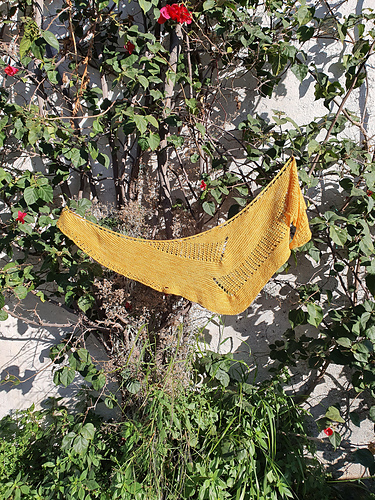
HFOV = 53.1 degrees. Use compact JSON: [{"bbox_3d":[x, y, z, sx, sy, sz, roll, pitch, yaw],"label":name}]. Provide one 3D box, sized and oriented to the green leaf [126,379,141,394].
[{"bbox_3d":[-0.266,0.672,1.850,0.069,0.079,0.030,0,4,0],"label":"green leaf"}]

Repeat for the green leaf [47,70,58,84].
[{"bbox_3d":[-0.676,-0.864,1.880,0.058,0.071,0.030,-11,-15,-3],"label":"green leaf"}]

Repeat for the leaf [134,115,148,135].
[{"bbox_3d":[-0.224,-0.610,1.830,0.063,0.102,0.030,-14,-19,-5],"label":"leaf"}]

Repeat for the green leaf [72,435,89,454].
[{"bbox_3d":[-0.504,0.917,1.770,0.075,0.094,0.035,0,4,0],"label":"green leaf"}]

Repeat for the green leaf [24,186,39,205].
[{"bbox_3d":[-0.756,-0.264,1.820,0.068,0.087,0.030,0,4,0],"label":"green leaf"}]

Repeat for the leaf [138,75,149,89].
[{"bbox_3d":[-0.213,-0.819,1.830,0.041,0.081,0.030,-31,-17,-11],"label":"leaf"}]

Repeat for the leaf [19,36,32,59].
[{"bbox_3d":[-0.798,-0.998,1.850,0.069,0.108,0.035,1,4,10],"label":"leaf"}]

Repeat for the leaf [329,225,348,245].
[{"bbox_3d":[0.731,-0.069,1.820,0.080,0.121,0.030,-27,-18,-9],"label":"leaf"}]

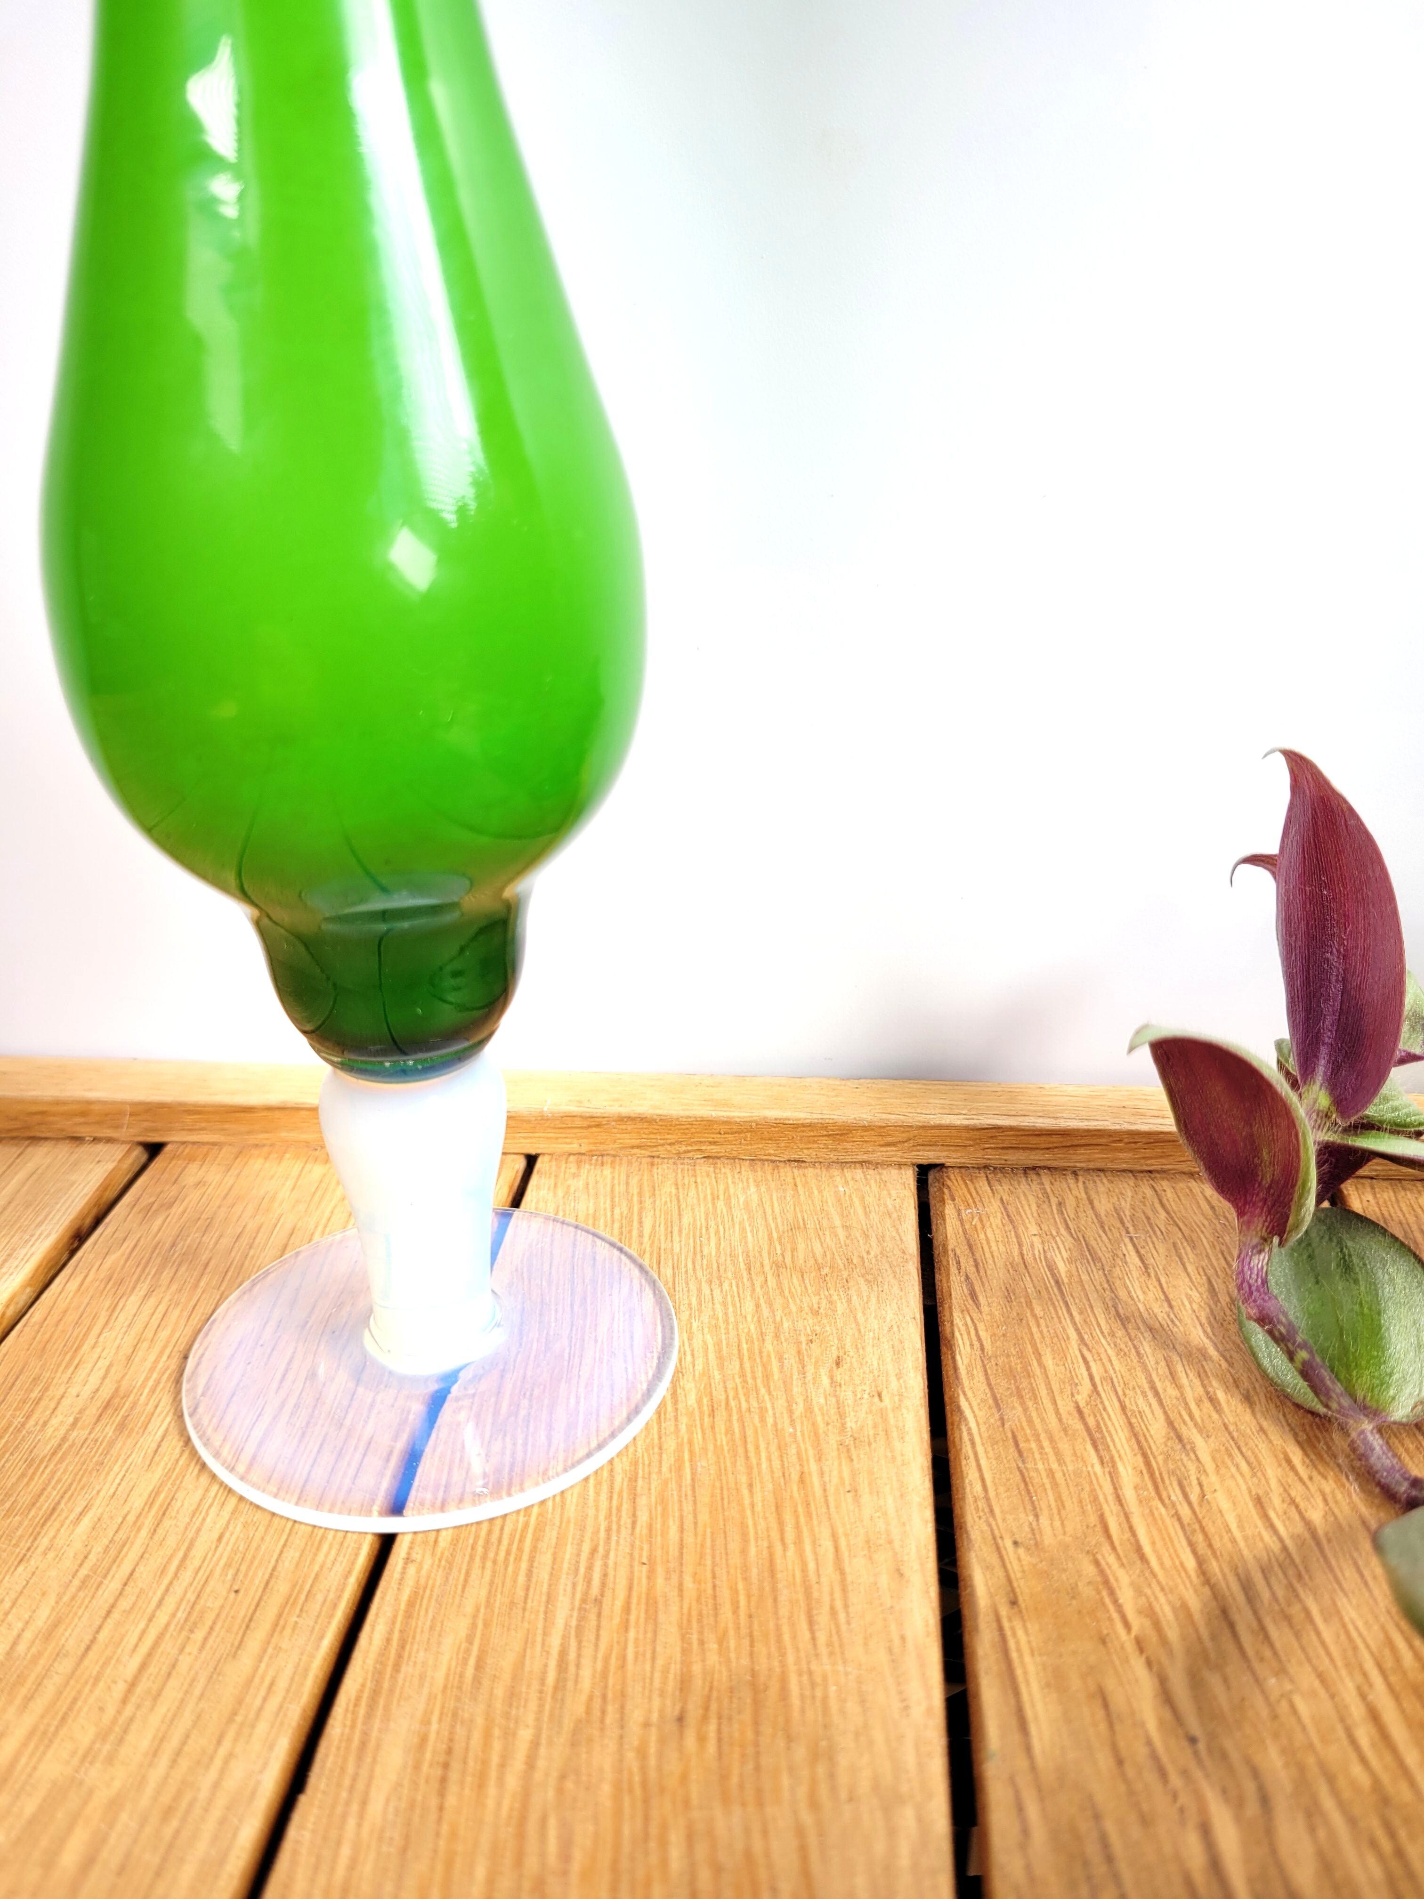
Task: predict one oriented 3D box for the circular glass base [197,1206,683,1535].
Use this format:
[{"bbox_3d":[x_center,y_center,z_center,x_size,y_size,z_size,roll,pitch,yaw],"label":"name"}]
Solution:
[{"bbox_3d":[-0.051,0.073,0.265,0.088,0.005,0.088,-1,23,1],"label":"circular glass base"}]

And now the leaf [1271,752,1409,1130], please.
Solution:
[{"bbox_3d":[0.113,-0.002,0.257,0.022,0.067,0.015,-4,21,24],"label":"leaf"}]

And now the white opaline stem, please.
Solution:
[{"bbox_3d":[-0.052,0.045,0.254,0.032,0.059,0.032,1,23,5],"label":"white opaline stem"}]

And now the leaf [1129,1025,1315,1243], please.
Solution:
[{"bbox_3d":[0.090,0.032,0.248,0.022,0.041,0.017,-27,17,16],"label":"leaf"}]

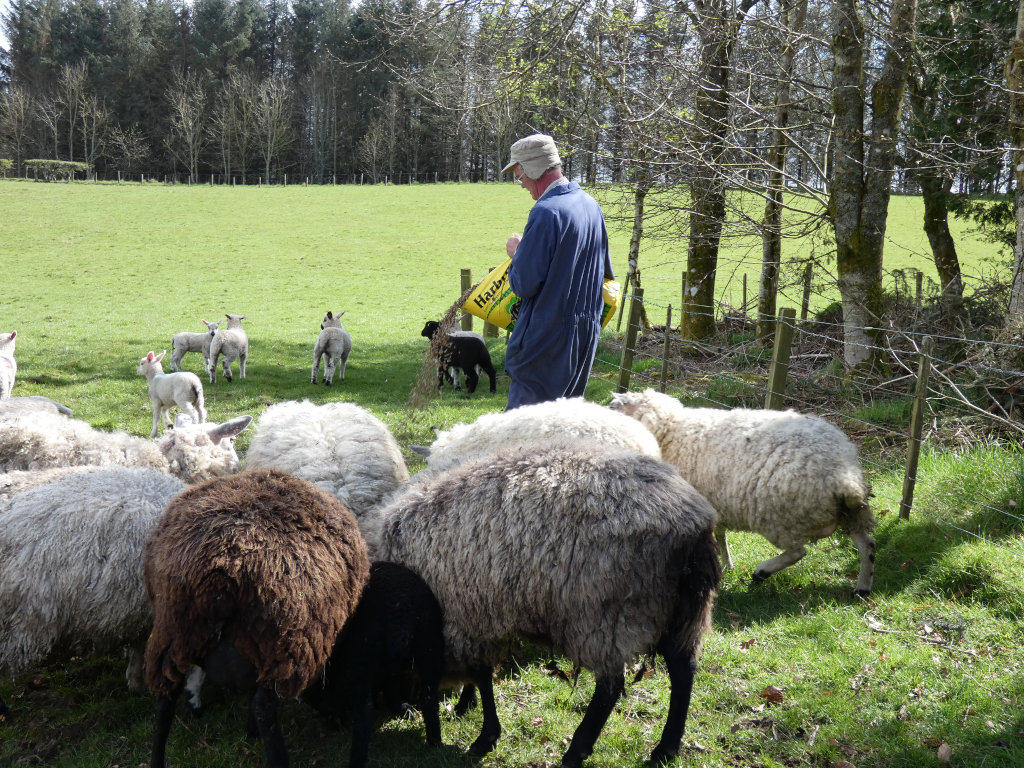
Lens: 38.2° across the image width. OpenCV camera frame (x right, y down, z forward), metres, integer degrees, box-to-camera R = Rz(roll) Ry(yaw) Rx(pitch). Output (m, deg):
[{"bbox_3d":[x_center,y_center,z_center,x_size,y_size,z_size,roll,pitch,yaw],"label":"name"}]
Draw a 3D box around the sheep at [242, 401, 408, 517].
[{"bbox_3d":[-0.648,0.461,5.310,0.510,0.730,1.080,1,8,5],"label":"sheep"}]

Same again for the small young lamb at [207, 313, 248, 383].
[{"bbox_3d":[-2.215,-0.284,11.516,0.200,0.530,0.480,3,8,23],"label":"small young lamb"}]

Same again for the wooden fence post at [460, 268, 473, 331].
[{"bbox_3d":[-0.432,-0.721,14.030,0.100,0.720,0.100,0,8,0],"label":"wooden fence post"}]

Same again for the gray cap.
[{"bbox_3d":[0.083,-0.964,6.270,0.260,0.175,0.190,-8,4,22],"label":"gray cap"}]

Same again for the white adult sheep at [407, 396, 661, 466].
[{"bbox_3d":[0.079,0.436,5.458,1.020,0.730,0.470,2,8,16],"label":"white adult sheep"}]

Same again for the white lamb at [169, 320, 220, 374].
[{"bbox_3d":[-2.561,-0.300,11.968,0.450,0.440,0.170,1,8,9],"label":"white lamb"}]

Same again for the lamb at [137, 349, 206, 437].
[{"bbox_3d":[-2.070,0.063,8.990,0.530,0.520,0.190,5,9,34],"label":"lamb"}]

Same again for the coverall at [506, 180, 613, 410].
[{"bbox_3d":[0.192,-0.109,6.242,0.380,1.470,0.500,7,10,41],"label":"coverall"}]

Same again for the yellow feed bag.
[{"bbox_3d":[0.127,-0.386,6.386,0.680,0.310,0.210,1,2,-12],"label":"yellow feed bag"}]

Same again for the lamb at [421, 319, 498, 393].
[{"bbox_3d":[-0.392,-0.185,10.823,0.550,0.520,0.180,2,8,16],"label":"lamb"}]

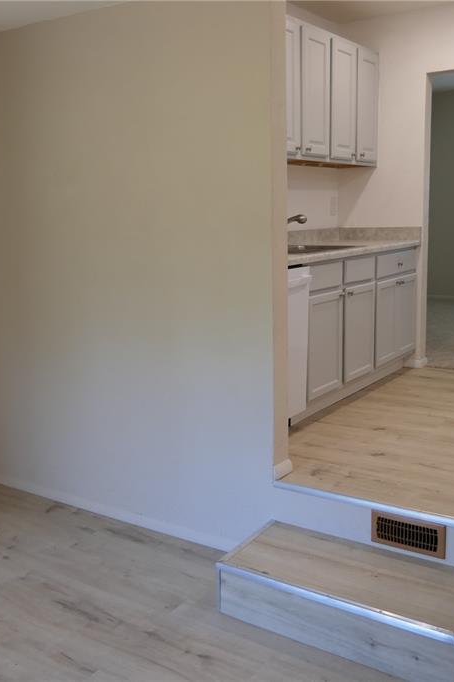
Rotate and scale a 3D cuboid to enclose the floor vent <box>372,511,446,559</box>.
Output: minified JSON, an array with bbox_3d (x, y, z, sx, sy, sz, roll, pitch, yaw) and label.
[{"bbox_3d":[0.685,0.737,2.598,0.288,0.132,0.015,6,12,34],"label":"floor vent"}]

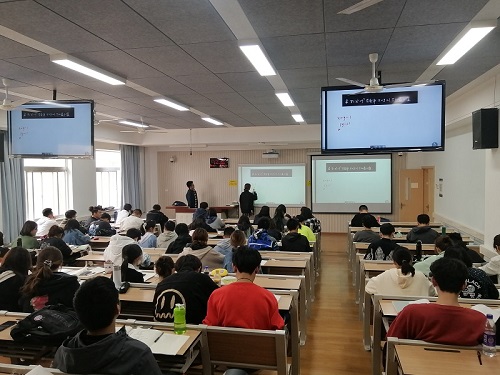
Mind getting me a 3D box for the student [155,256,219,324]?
[{"bbox_3d":[-0.448,1.143,3.256,0.560,1.210,0.760,0,2,15],"label":"student"}]

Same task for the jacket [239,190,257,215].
[{"bbox_3d":[-0.042,0.479,12.702,0.540,0.750,0.380,0,3,27],"label":"jacket"}]

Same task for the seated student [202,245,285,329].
[{"bbox_3d":[-0.027,1.122,3.208,0.550,1.302,0.740,-1,2,12],"label":"seated student"}]

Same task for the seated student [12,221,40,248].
[{"bbox_3d":[-3.720,1.154,6.775,0.500,1.239,0.740,0,3,17],"label":"seated student"}]

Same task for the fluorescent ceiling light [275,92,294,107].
[{"bbox_3d":[0.613,-1.504,6.609,0.170,0.070,1.200,-1,2,12],"label":"fluorescent ceiling light"}]

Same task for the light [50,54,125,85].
[{"bbox_3d":[-1.939,-1.433,4.826,0.190,0.080,1.200,0,2,12],"label":"light"}]

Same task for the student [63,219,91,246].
[{"bbox_3d":[-3.368,1.234,7.659,0.520,1.251,0.740,-1,2,12],"label":"student"}]

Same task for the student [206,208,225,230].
[{"bbox_3d":[-0.753,1.103,8.997,0.500,1.258,0.740,0,3,12],"label":"student"}]

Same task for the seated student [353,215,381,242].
[{"bbox_3d":[2.203,1.124,7.417,0.540,1.256,0.740,0,3,12],"label":"seated student"}]

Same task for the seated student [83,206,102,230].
[{"bbox_3d":[-3.736,1.115,9.632,0.500,1.275,0.740,1,3,32],"label":"seated student"}]

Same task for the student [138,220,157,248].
[{"bbox_3d":[-1.730,1.193,6.953,0.460,1.220,0.720,1,3,23],"label":"student"}]

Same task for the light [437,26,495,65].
[{"bbox_3d":[2.097,-1.404,3.872,0.210,0.070,1.210,0,2,12],"label":"light"}]

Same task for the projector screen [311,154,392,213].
[{"bbox_3d":[3.320,-0.110,12.700,2.550,1.920,0.070,0,0,12],"label":"projector screen"}]

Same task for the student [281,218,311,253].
[{"bbox_3d":[0.813,1.165,6.763,0.520,1.275,0.740,0,3,12],"label":"student"}]

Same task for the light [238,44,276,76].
[{"bbox_3d":[0.120,-1.403,4.293,0.170,0.070,1.200,-1,2,12],"label":"light"}]

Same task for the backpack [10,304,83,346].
[{"bbox_3d":[-1.348,0.916,2.695,0.470,0.180,0.330,-1,2,-3],"label":"backpack"}]

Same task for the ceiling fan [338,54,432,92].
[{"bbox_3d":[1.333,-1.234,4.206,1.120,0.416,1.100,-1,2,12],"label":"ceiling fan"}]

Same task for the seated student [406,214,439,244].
[{"bbox_3d":[3.096,1.128,6.958,0.510,1.270,0.680,0,2,12],"label":"seated student"}]

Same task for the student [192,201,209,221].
[{"bbox_3d":[-1.183,1.021,9.879,0.470,1.280,0.720,0,2,21],"label":"student"}]

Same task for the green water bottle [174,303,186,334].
[{"bbox_3d":[-0.470,0.885,2.636,0.073,0.200,0.073,0,2,0],"label":"green water bottle"}]

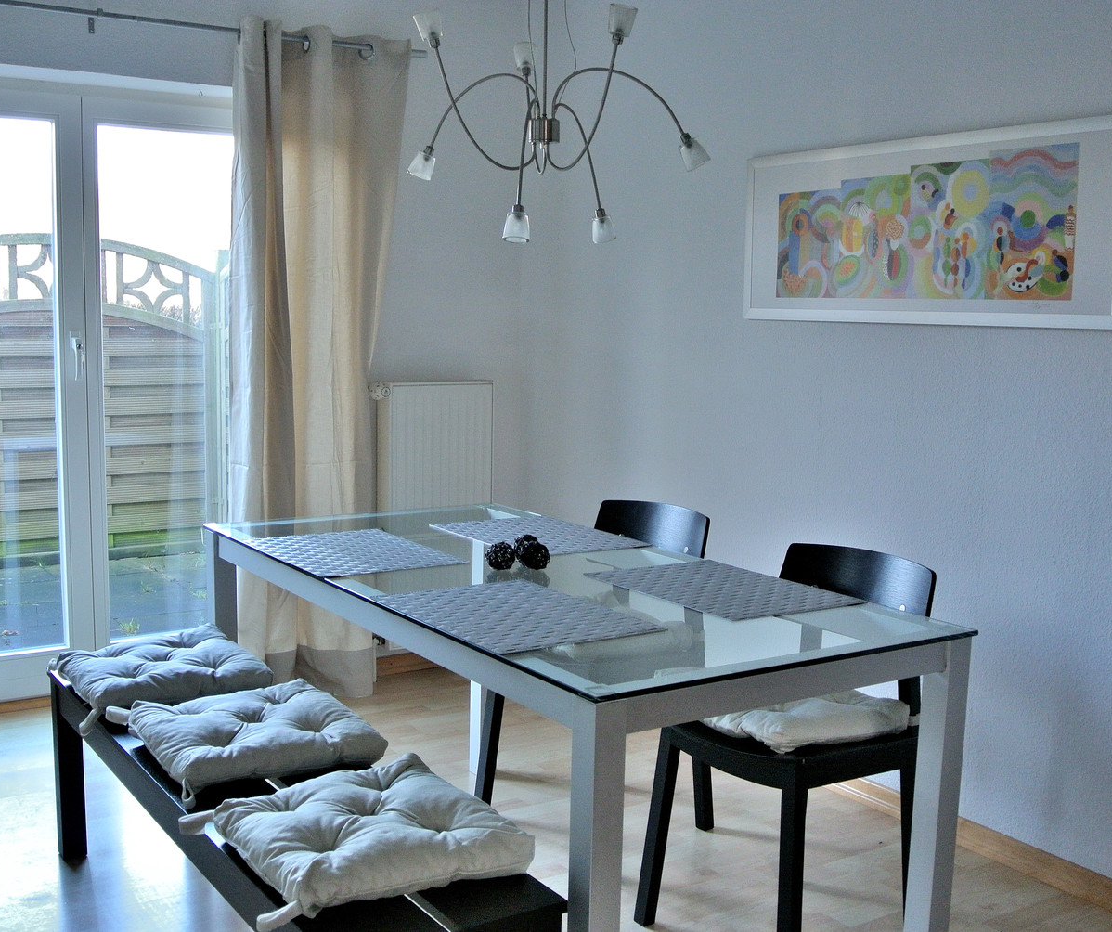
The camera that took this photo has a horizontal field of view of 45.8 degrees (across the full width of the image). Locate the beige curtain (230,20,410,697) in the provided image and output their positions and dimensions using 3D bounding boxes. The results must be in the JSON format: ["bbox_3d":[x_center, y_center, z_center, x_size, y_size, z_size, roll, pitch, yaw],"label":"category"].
[{"bbox_3d":[-0.738,-0.300,4.246,0.560,2.135,0.175,-4,8,-33],"label":"beige curtain"}]

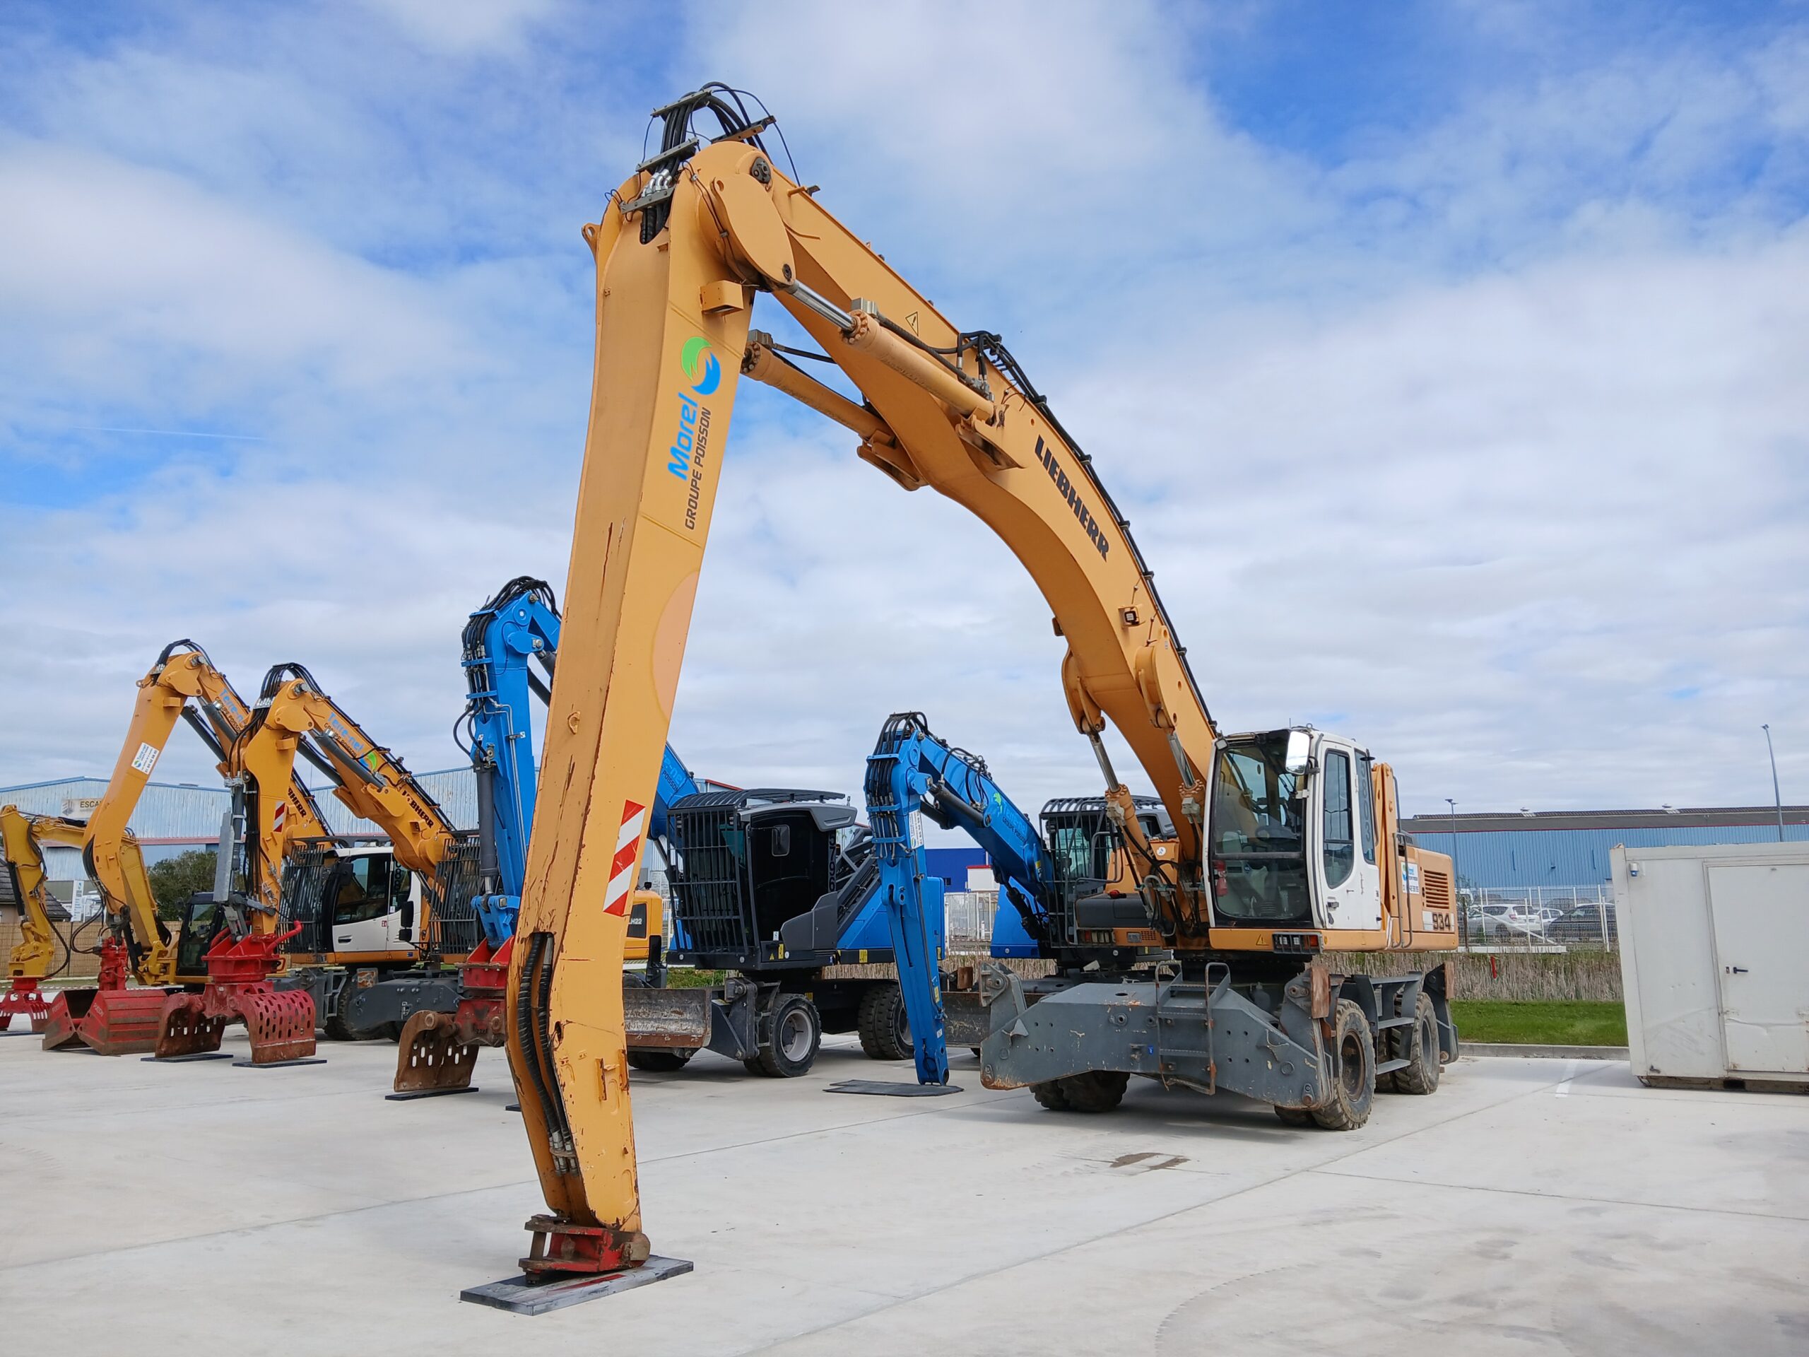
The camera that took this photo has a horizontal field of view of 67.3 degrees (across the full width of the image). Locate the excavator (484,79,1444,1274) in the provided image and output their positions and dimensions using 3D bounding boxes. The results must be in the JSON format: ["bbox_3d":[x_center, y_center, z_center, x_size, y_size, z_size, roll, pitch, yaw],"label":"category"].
[{"bbox_3d":[1.892,0.456,11.779,2.980,6.700,12.450,-7,-13,33],"label":"excavator"}]

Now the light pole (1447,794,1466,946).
[{"bbox_3d":[28.152,9.885,69.383,0.650,7.439,0.400,2,-11,-11],"label":"light pole"}]

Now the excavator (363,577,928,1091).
[{"bbox_3d":[-2.395,2.065,17.226,2.550,5.600,7.400,-7,-13,32],"label":"excavator"}]

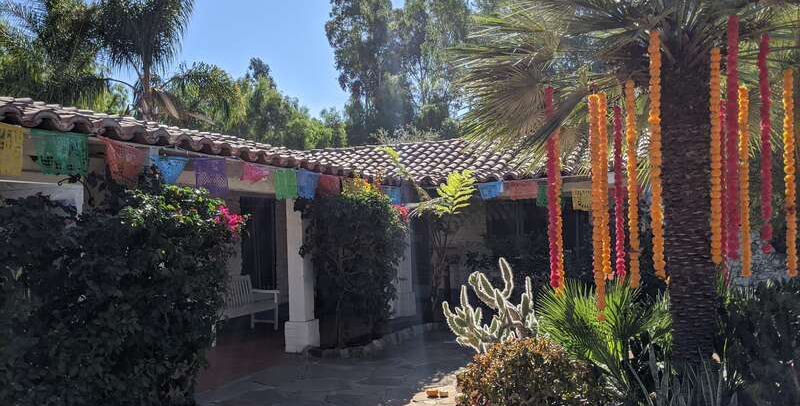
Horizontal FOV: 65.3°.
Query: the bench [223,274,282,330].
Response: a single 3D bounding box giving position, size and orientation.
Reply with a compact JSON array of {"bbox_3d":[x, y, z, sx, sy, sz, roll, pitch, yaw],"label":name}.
[{"bbox_3d":[-2.579,1.592,9.545,0.620,0.900,1.500,-3,-3,25],"label":"bench"}]

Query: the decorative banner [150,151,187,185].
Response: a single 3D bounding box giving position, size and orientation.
[{"bbox_3d":[-2.071,-0.318,5.581,0.060,0.290,0.460,-3,-3,26],"label":"decorative banner"}]

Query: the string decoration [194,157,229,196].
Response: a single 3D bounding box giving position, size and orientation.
[{"bbox_3d":[-1.752,-0.246,5.800,0.030,0.340,0.440,-3,-3,25],"label":"string decoration"}]

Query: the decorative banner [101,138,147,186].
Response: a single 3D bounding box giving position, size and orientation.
[{"bbox_3d":[-2.282,-0.334,5.150,0.060,0.390,0.470,-3,-3,26],"label":"decorative banner"}]

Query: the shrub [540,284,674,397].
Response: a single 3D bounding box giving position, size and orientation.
[{"bbox_3d":[1.531,0.936,4.772,0.950,0.820,0.880,-1,-3,0],"label":"shrub"}]

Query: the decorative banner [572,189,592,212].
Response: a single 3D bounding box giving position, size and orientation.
[{"bbox_3d":[2.735,-0.037,9.200,0.440,0.330,0.040,-3,-3,26],"label":"decorative banner"}]

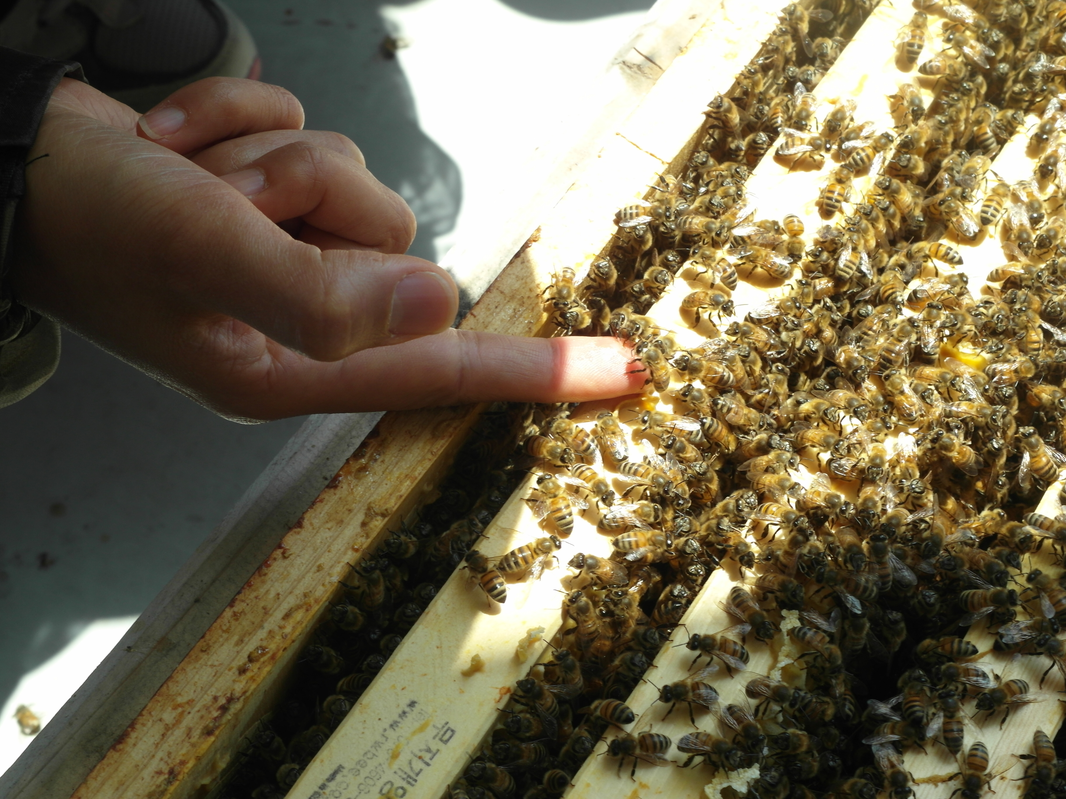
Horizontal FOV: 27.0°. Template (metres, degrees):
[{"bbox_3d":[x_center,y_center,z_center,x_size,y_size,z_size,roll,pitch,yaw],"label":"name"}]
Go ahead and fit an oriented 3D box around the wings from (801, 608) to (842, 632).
[{"bbox_3d":[0.063,0.048,0.486,0.009,0.003,0.005,25,65,13],"label":"wings"}]

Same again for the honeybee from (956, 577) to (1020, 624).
[{"bbox_3d":[0.100,0.044,0.488,0.013,0.006,0.009,-2,62,-1],"label":"honeybee"}]

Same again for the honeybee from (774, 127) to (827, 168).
[{"bbox_3d":[0.065,-0.061,0.534,0.014,0.005,0.010,-7,60,-5],"label":"honeybee"}]

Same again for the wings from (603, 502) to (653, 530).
[{"bbox_3d":[0.021,0.026,0.496,0.011,0.003,0.007,-14,63,-7],"label":"wings"}]

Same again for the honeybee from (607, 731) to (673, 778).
[{"bbox_3d":[0.023,0.076,0.471,0.013,0.006,0.009,-9,62,-5],"label":"honeybee"}]

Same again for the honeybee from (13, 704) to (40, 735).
[{"bbox_3d":[-0.180,0.114,0.790,0.007,0.005,0.013,-24,64,-9],"label":"honeybee"}]

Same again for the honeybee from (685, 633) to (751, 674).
[{"bbox_3d":[0.040,0.055,0.482,0.014,0.006,0.009,19,64,10],"label":"honeybee"}]

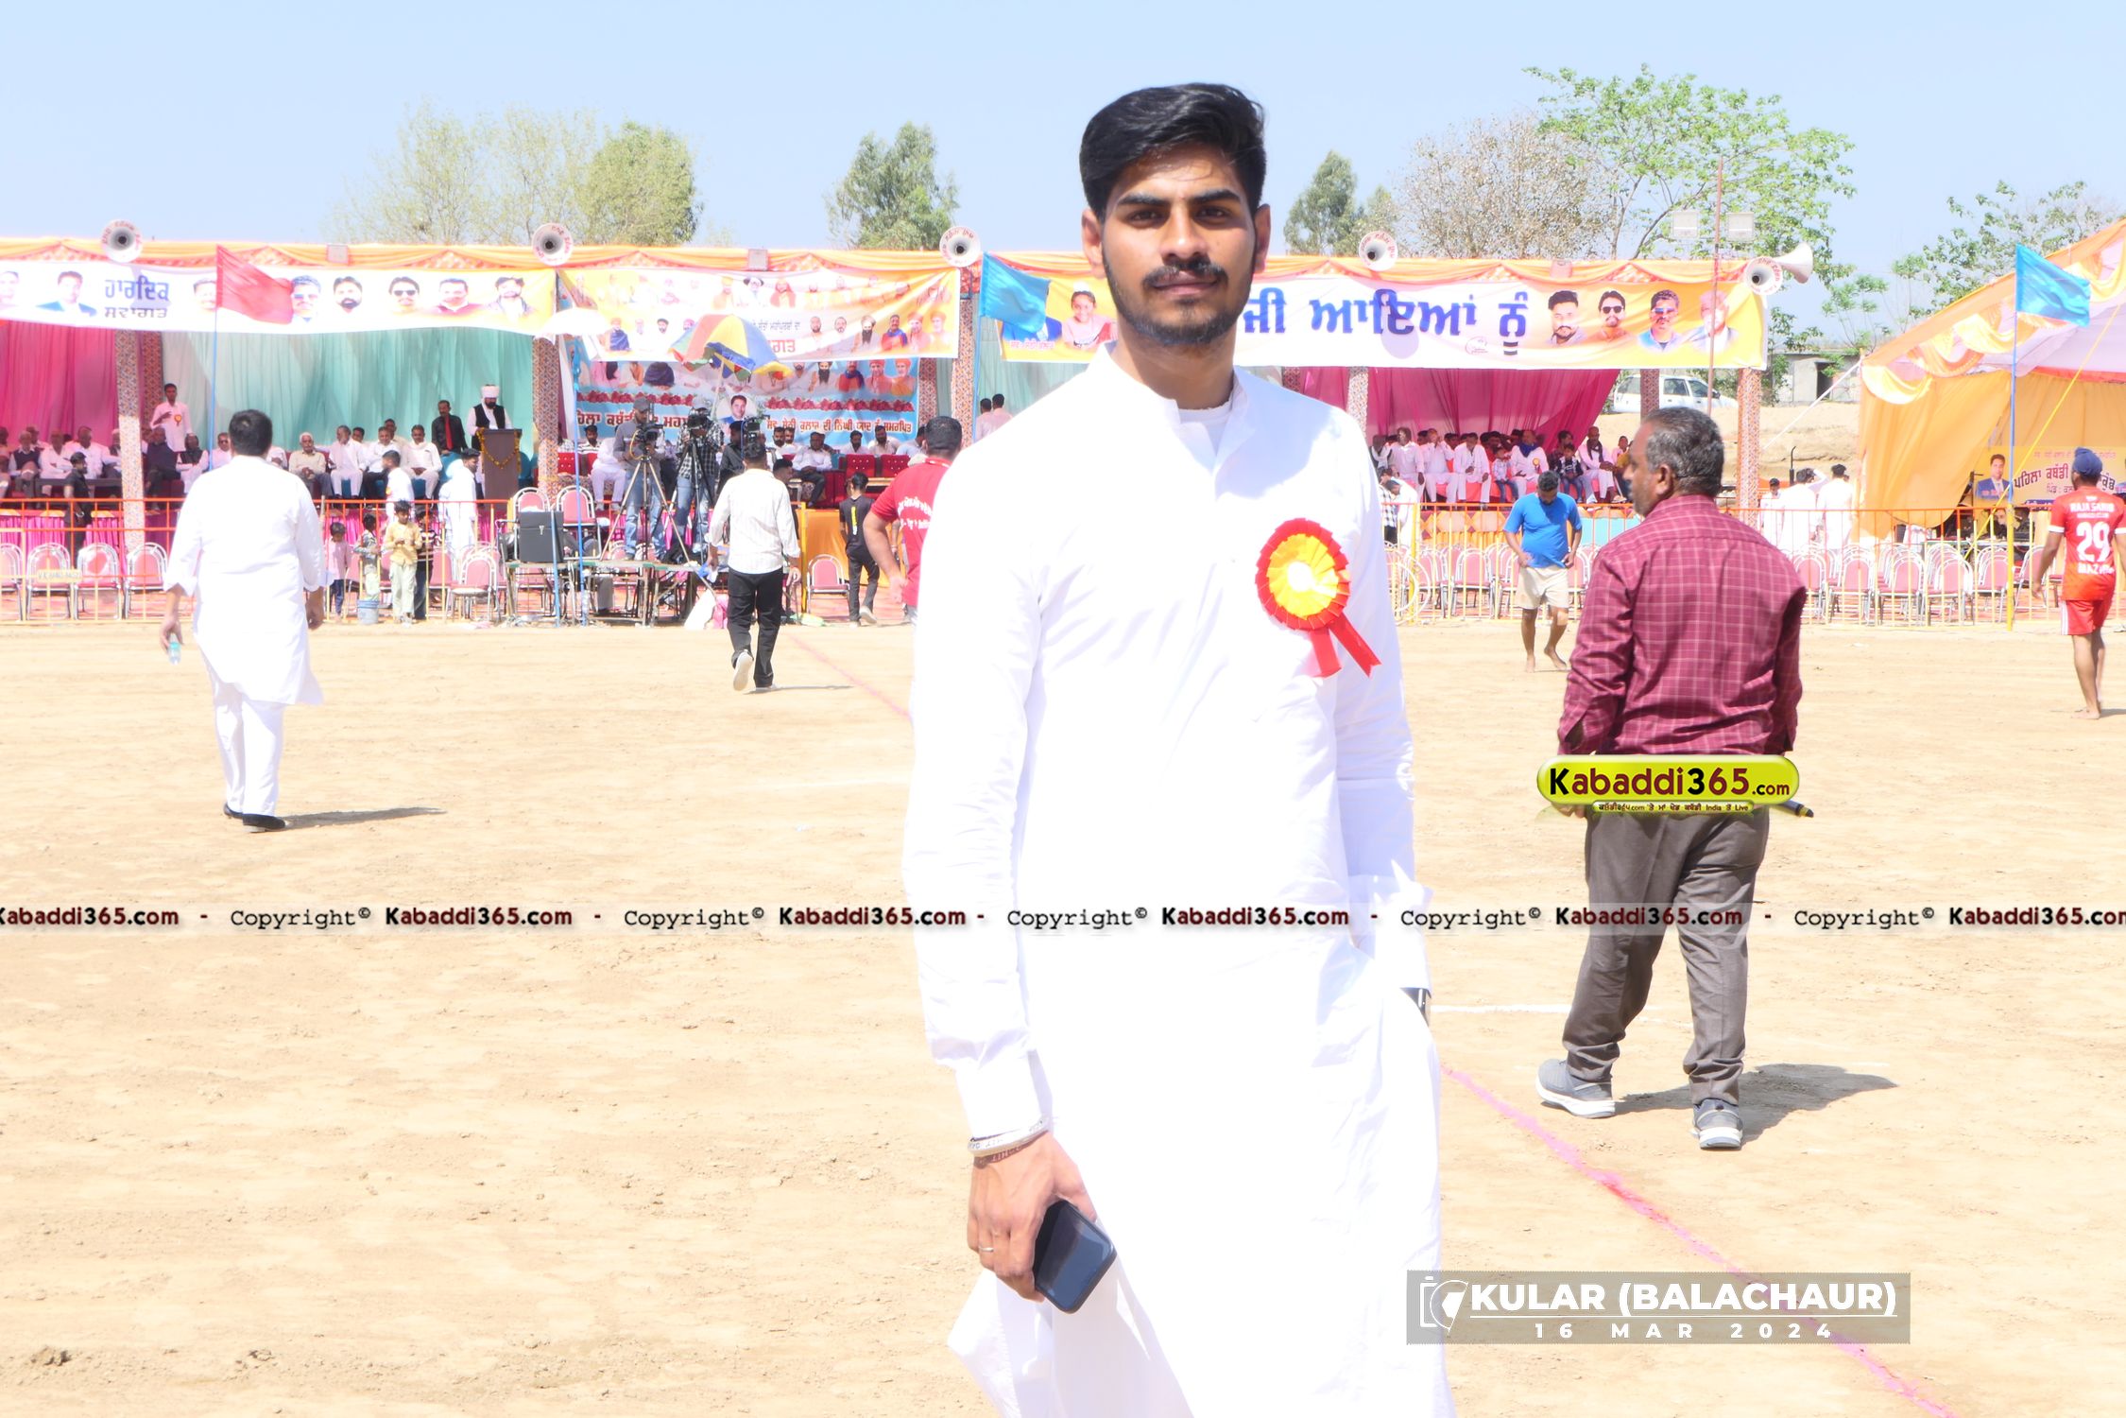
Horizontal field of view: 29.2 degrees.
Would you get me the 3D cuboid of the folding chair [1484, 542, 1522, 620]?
[{"bbox_3d":[5.365,-1.519,49.200,0.470,0.860,0.520,1,3,7],"label":"folding chair"}]

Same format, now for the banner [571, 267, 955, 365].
[{"bbox_3d":[-3.507,-4.581,47.400,4.600,1.100,0.080,0,3,-8],"label":"banner"}]

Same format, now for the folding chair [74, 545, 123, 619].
[{"bbox_3d":[-10.554,-1.391,44.600,0.500,0.850,0.500,0,3,-10],"label":"folding chair"}]

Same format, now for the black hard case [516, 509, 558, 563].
[{"bbox_3d":[-5.458,-1.803,42.300,0.450,0.530,0.320,0,3,-3],"label":"black hard case"}]

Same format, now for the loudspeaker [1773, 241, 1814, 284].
[{"bbox_3d":[8.785,-5.387,49.200,0.520,0.490,0.480,0,3,-14],"label":"loudspeaker"}]

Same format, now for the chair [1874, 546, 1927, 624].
[{"bbox_3d":[9.498,-1.332,46.000,0.460,0.860,0.520,1,3,18],"label":"chair"}]

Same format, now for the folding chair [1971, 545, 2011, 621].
[{"bbox_3d":[10.569,-1.365,46.300,0.460,0.860,0.520,1,3,19],"label":"folding chair"}]

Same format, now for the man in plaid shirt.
[{"bbox_3d":[1.404,0.146,9.400,0.570,1.690,0.500,-2,4,-22],"label":"man in plaid shirt"}]

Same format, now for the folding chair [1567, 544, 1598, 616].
[{"bbox_3d":[6.152,-1.509,49.000,0.470,0.860,0.520,1,3,9],"label":"folding chair"}]

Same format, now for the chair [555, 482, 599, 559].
[{"bbox_3d":[-5.441,-2.083,45.600,0.470,0.860,0.520,0,3,-8],"label":"chair"}]

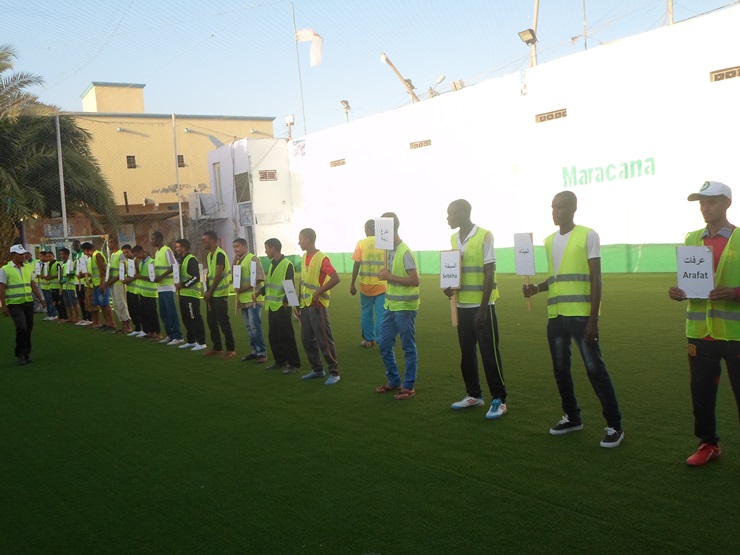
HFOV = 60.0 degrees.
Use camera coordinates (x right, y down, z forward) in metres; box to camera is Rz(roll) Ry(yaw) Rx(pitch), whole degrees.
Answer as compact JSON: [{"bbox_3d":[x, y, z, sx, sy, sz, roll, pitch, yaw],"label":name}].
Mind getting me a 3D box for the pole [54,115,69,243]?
[{"bbox_3d":[-13.546,-3.306,28.435,0.140,7.706,0.140,-6,5,-40],"label":"pole"}]

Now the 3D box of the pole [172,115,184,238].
[{"bbox_3d":[-9.268,-3.893,31.246,0.120,8.049,0.120,-6,5,-40],"label":"pole"}]

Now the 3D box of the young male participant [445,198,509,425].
[{"bbox_3d":[0.883,0.257,5.320,0.430,1.760,0.530,-6,4,-38],"label":"young male participant"}]

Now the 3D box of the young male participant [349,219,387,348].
[{"bbox_3d":[0.042,0.081,9.081,0.560,1.780,0.380,-3,4,2],"label":"young male participant"}]

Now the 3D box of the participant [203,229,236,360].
[{"bbox_3d":[-2.124,0.240,9.050,0.380,1.750,0.500,-6,4,-44],"label":"participant"}]

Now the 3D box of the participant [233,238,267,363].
[{"bbox_3d":[-1.601,0.280,8.588,0.400,1.630,0.480,-6,5,-40],"label":"participant"}]

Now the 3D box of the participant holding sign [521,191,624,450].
[{"bbox_3d":[1.472,0.274,4.677,0.580,1.770,0.550,-6,5,-40],"label":"participant holding sign"}]

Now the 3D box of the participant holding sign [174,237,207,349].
[{"bbox_3d":[-2.799,0.265,10.000,0.460,1.700,0.500,-5,4,-36],"label":"participant holding sign"}]

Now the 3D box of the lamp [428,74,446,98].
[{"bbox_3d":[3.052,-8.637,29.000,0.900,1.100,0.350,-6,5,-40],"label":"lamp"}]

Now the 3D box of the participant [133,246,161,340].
[{"bbox_3d":[-4.008,0.269,11.500,0.480,1.670,0.500,-6,4,-42],"label":"participant"}]

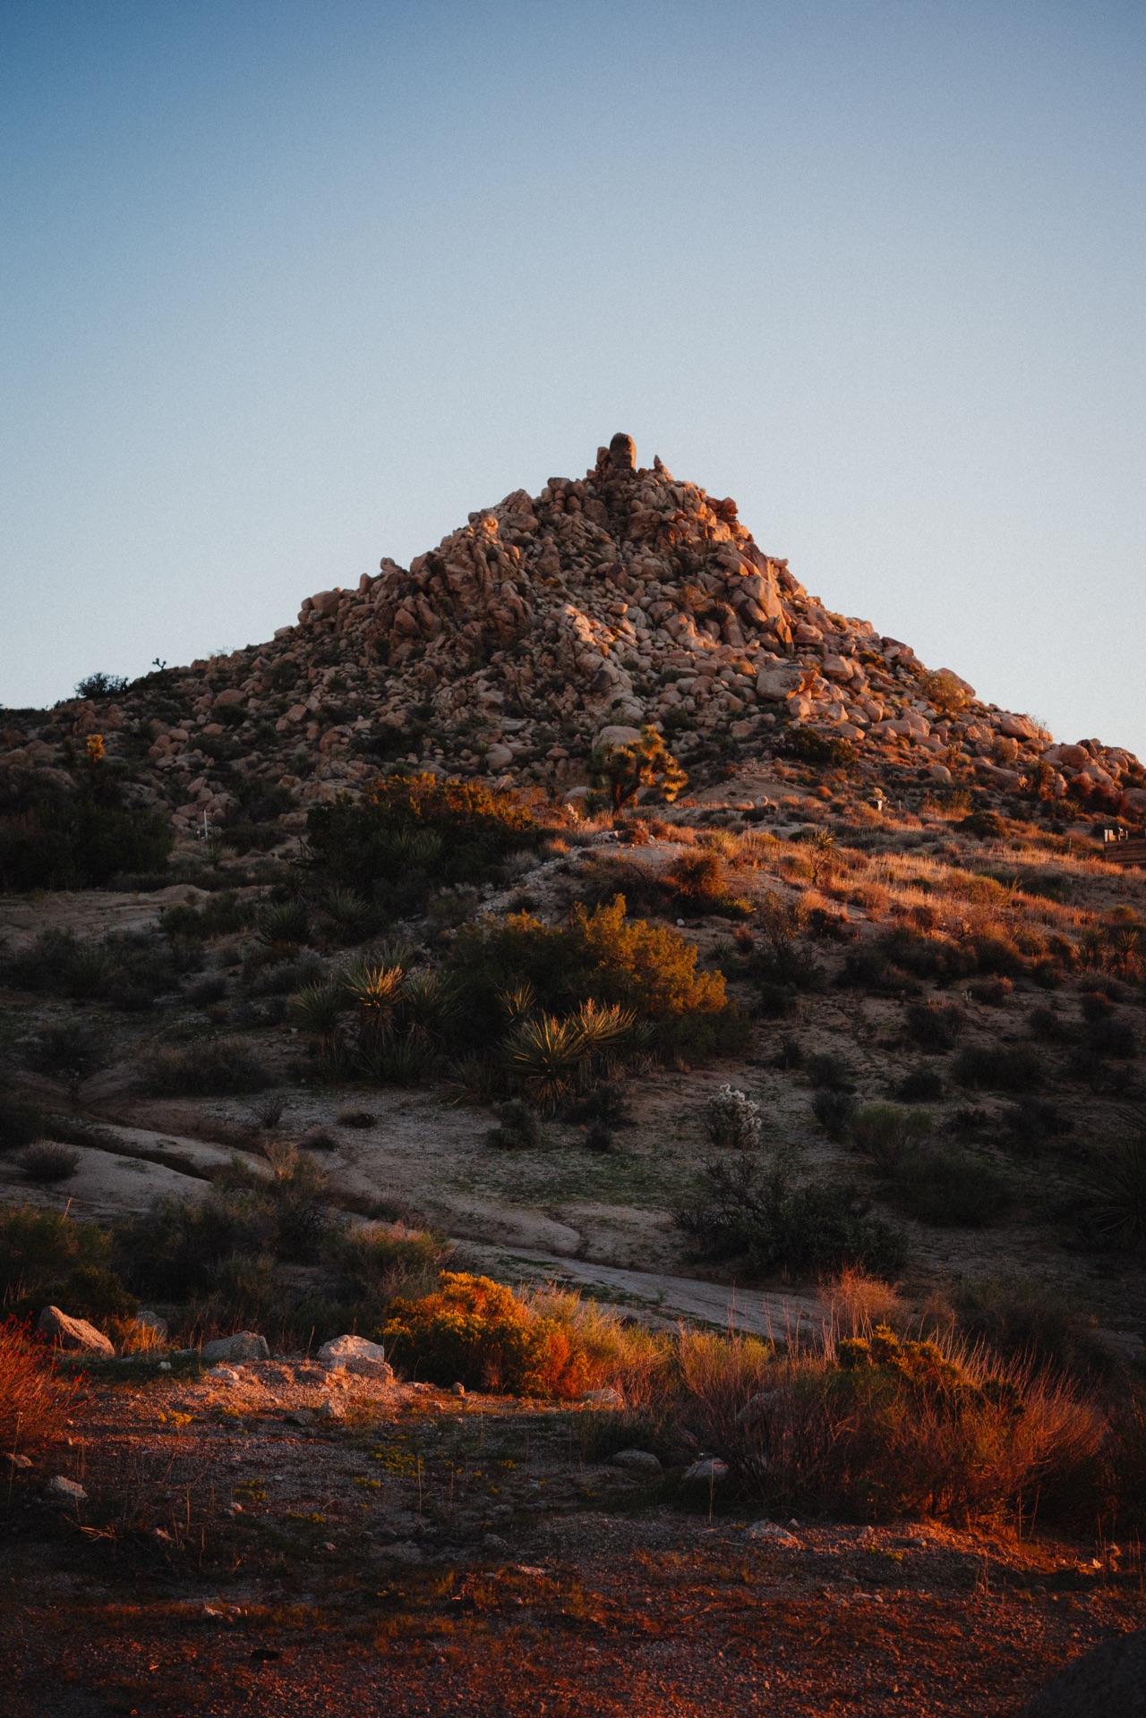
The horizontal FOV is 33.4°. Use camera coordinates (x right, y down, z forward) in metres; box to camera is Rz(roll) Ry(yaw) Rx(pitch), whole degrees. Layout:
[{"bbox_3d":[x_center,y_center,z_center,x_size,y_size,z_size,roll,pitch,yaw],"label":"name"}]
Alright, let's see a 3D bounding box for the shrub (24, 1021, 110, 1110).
[{"bbox_3d":[-6.489,2.627,24.500,1.120,1.103,0.952,0,0,0],"label":"shrub"}]

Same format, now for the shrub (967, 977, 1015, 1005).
[{"bbox_3d":[8.532,2.701,39.000,0.933,0.603,0.839,0,-1,0],"label":"shrub"}]

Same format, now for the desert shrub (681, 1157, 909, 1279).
[{"bbox_3d":[2.351,3.849,20.500,2.480,1.341,1.860,0,-1,0],"label":"desert shrub"}]

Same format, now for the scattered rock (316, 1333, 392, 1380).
[{"bbox_3d":[-0.803,1.826,7.000,0.276,0.172,0.221,0,0,0],"label":"scattered rock"}]

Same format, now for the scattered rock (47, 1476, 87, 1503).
[{"bbox_3d":[-1.379,1.717,5.200,0.110,0.059,0.093,0,-2,0],"label":"scattered rock"}]

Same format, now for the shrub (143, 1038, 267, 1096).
[{"bbox_3d":[-5.879,3.324,30.500,1.974,0.922,1.382,0,-1,0],"label":"shrub"}]

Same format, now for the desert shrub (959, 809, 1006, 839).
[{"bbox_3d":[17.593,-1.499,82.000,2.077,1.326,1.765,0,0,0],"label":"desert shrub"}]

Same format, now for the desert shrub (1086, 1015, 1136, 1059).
[{"bbox_3d":[7.607,2.516,27.000,0.703,0.577,0.668,0,-2,0],"label":"desert shrub"}]

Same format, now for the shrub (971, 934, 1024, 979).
[{"bbox_3d":[7.458,1.720,33.500,0.919,0.739,0.827,0,-2,0],"label":"shrub"}]

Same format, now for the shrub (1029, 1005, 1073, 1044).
[{"bbox_3d":[8.615,2.984,34.500,0.777,0.704,0.738,0,-1,0],"label":"shrub"}]

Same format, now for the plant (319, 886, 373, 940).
[{"bbox_3d":[-5.350,1.282,45.000,1.266,1.266,1.266,0,-1,0],"label":"plant"}]

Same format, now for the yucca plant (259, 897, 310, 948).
[{"bbox_3d":[-6.654,1.470,44.000,1.176,1.176,1.176,0,-1,0],"label":"yucca plant"}]

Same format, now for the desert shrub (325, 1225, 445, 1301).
[{"bbox_3d":[-1.201,2.587,12.200,0.772,0.515,0.657,0,0,0],"label":"desert shrub"}]

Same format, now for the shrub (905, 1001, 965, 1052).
[{"bbox_3d":[5.213,2.427,27.500,0.870,0.735,0.827,0,-2,0],"label":"shrub"}]

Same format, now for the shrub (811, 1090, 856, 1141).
[{"bbox_3d":[2.825,2.787,20.700,0.495,0.553,0.495,0,0,0],"label":"shrub"}]

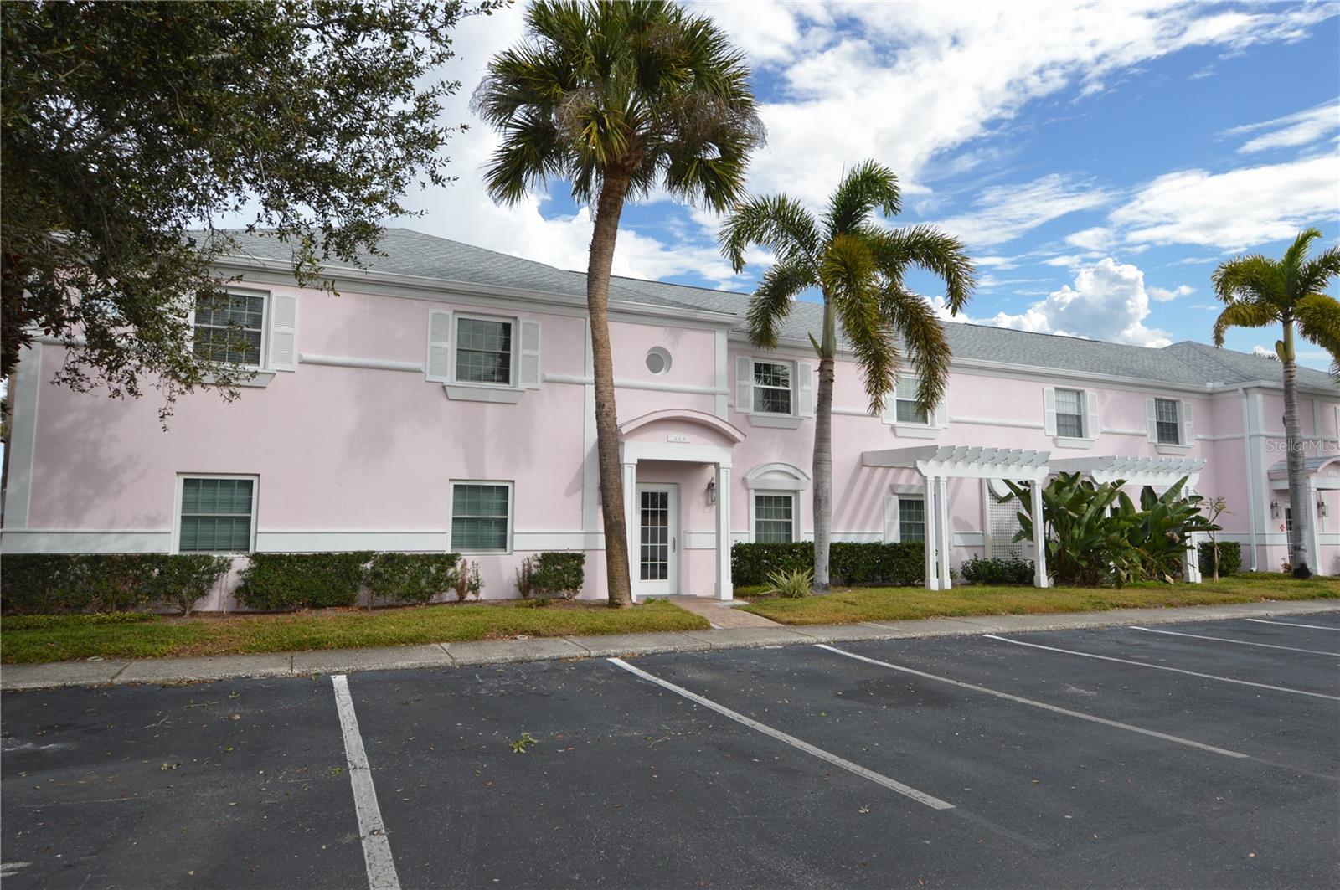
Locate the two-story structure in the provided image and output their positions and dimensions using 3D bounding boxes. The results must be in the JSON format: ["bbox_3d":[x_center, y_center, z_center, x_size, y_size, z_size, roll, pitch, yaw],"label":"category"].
[{"bbox_3d":[6.443,-0.374,24.853,40.502,8.544,14.609,3,-6,-23],"label":"two-story structure"}]

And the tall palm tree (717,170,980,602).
[{"bbox_3d":[3.849,-1.753,16.714,5.450,9.600,5.200,0,-6,0],"label":"tall palm tree"}]

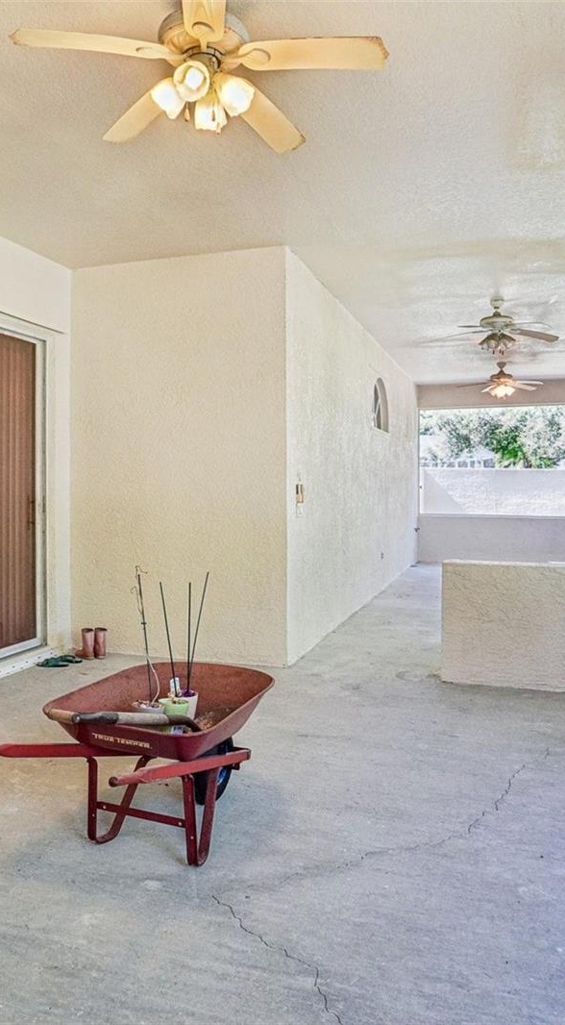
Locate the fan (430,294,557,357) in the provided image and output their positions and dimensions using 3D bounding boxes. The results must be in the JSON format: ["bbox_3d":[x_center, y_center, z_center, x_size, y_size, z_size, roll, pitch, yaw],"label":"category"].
[{"bbox_3d":[2.025,-1.768,6.459,1.280,0.560,1.280,1,2,19],"label":"fan"}]

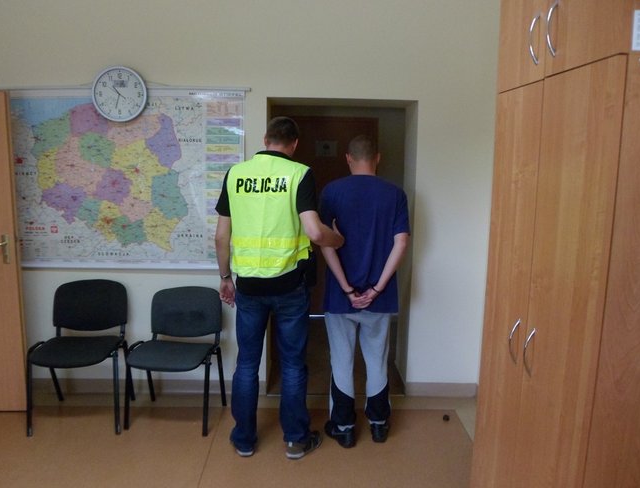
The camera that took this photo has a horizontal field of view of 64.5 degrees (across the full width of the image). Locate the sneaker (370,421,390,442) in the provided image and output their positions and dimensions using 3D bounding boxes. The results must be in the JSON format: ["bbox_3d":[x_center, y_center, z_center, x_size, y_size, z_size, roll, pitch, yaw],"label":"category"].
[{"bbox_3d":[0.366,1.072,3.063,0.105,0.110,0.280,2,9,6],"label":"sneaker"}]

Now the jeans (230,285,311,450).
[{"bbox_3d":[-0.273,0.644,2.810,0.420,0.980,0.330,2,10,7],"label":"jeans"}]

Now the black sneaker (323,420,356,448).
[{"bbox_3d":[0.095,1.079,3.000,0.105,0.110,0.280,-4,11,-29],"label":"black sneaker"}]

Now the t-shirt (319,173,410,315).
[{"bbox_3d":[0.235,-0.005,2.796,0.475,0.750,0.310,0,9,-5],"label":"t-shirt"}]

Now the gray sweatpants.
[{"bbox_3d":[0.215,0.632,2.922,0.370,0.860,0.310,0,10,-7],"label":"gray sweatpants"}]

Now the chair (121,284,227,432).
[{"bbox_3d":[-0.878,0.695,3.119,0.510,0.800,0.500,2,10,7],"label":"chair"}]

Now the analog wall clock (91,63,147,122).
[{"bbox_3d":[-1.247,-0.928,3.148,0.340,0.340,0.050,1,9,-1],"label":"analog wall clock"}]

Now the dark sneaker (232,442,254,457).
[{"bbox_3d":[-0.440,1.087,2.902,0.105,0.110,0.280,-1,10,-12],"label":"dark sneaker"}]

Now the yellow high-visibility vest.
[{"bbox_3d":[-0.260,-0.153,2.663,0.410,0.650,0.290,2,10,9],"label":"yellow high-visibility vest"}]

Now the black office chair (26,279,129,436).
[{"bbox_3d":[-1.443,0.673,3.138,0.515,0.810,0.520,0,9,-5],"label":"black office chair"}]

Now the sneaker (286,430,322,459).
[{"bbox_3d":[-0.066,1.096,2.884,0.105,0.110,0.280,6,11,28],"label":"sneaker"}]

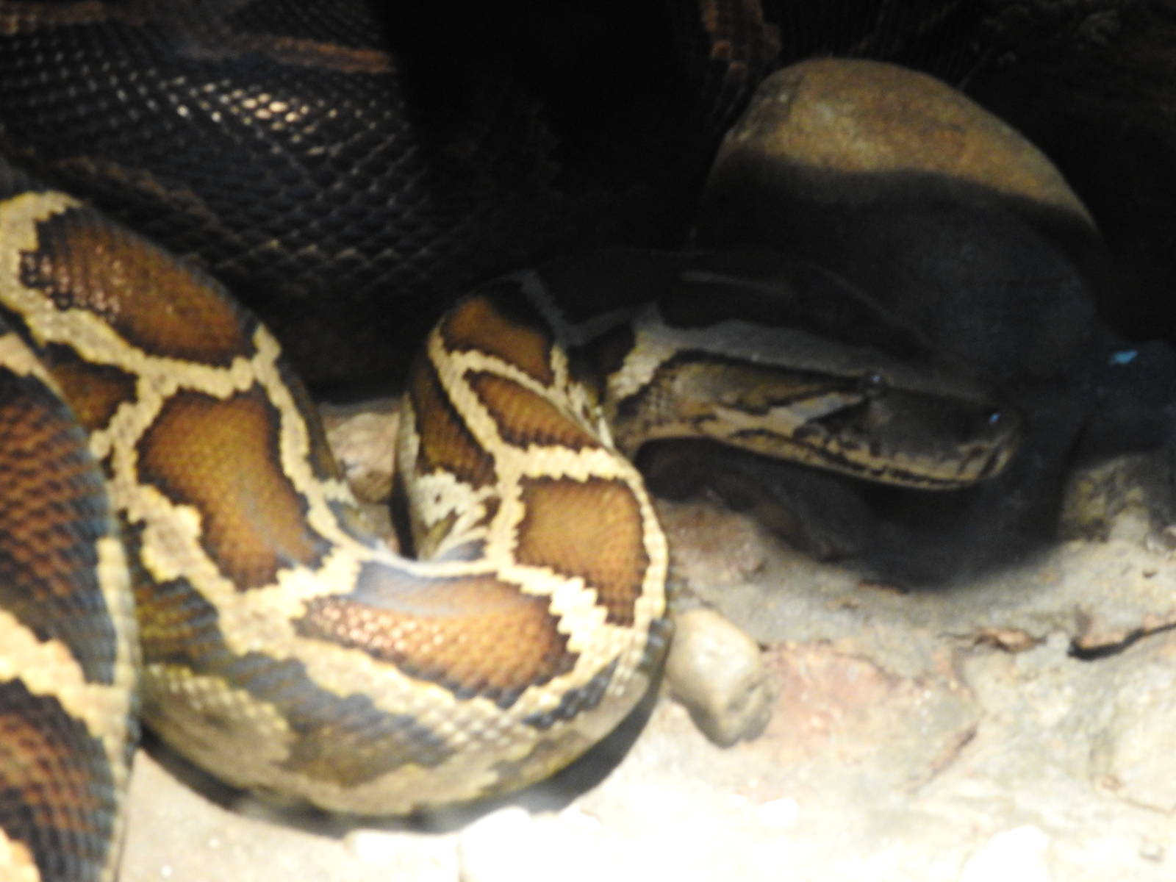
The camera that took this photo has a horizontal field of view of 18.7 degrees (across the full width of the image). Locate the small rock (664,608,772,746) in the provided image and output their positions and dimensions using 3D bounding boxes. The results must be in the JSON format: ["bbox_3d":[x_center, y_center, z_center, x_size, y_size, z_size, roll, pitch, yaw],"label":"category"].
[{"bbox_3d":[0.042,0.076,1.150,0.031,0.030,0.043,-12,35,-18],"label":"small rock"}]

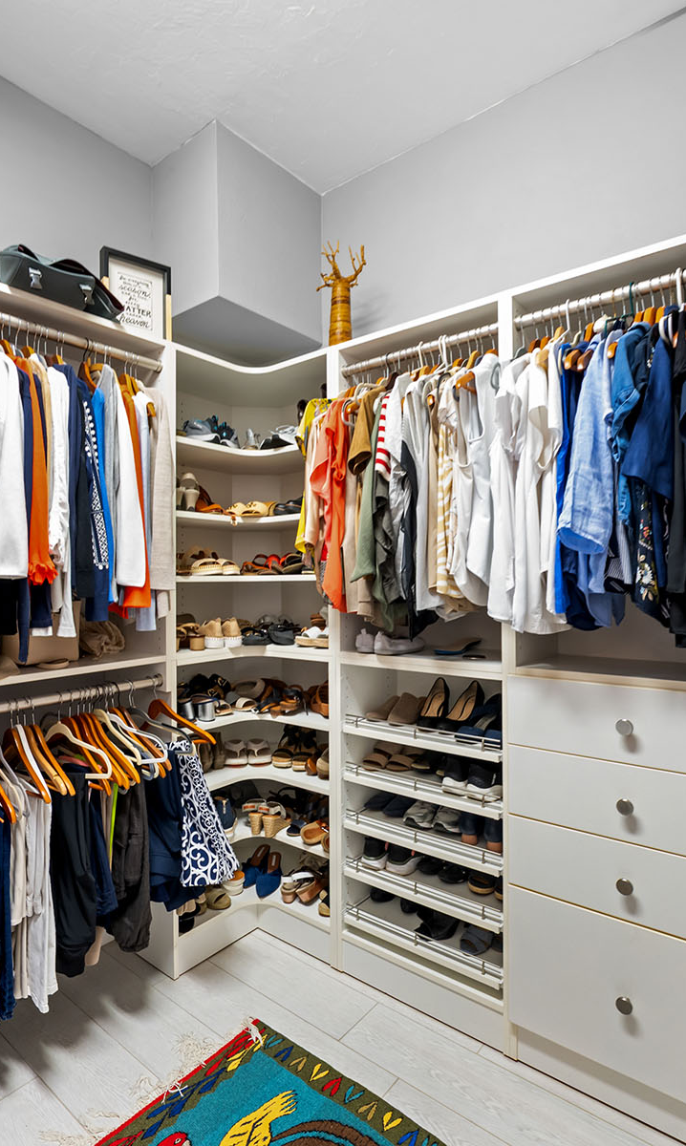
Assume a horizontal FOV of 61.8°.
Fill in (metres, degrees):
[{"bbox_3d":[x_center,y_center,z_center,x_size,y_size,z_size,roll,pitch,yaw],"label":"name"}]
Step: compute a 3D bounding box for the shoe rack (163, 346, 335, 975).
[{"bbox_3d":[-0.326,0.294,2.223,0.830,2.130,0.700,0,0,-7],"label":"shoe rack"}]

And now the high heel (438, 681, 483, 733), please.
[{"bbox_3d":[0.397,0.444,1.907,0.080,0.140,0.230,-1,-1,38],"label":"high heel"}]

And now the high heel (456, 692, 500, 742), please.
[{"bbox_3d":[0.452,0.451,1.817,0.083,0.130,0.230,-1,-1,38],"label":"high heel"}]

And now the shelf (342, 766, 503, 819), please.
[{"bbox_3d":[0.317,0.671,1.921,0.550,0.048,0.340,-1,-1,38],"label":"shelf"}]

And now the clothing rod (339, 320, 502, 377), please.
[{"bbox_3d":[0.239,-0.711,1.833,0.567,0.032,0.032,-1,-1,37],"label":"clothing rod"}]

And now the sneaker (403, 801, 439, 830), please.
[{"bbox_3d":[0.309,0.787,1.970,0.095,0.105,0.260,-1,-1,38],"label":"sneaker"}]

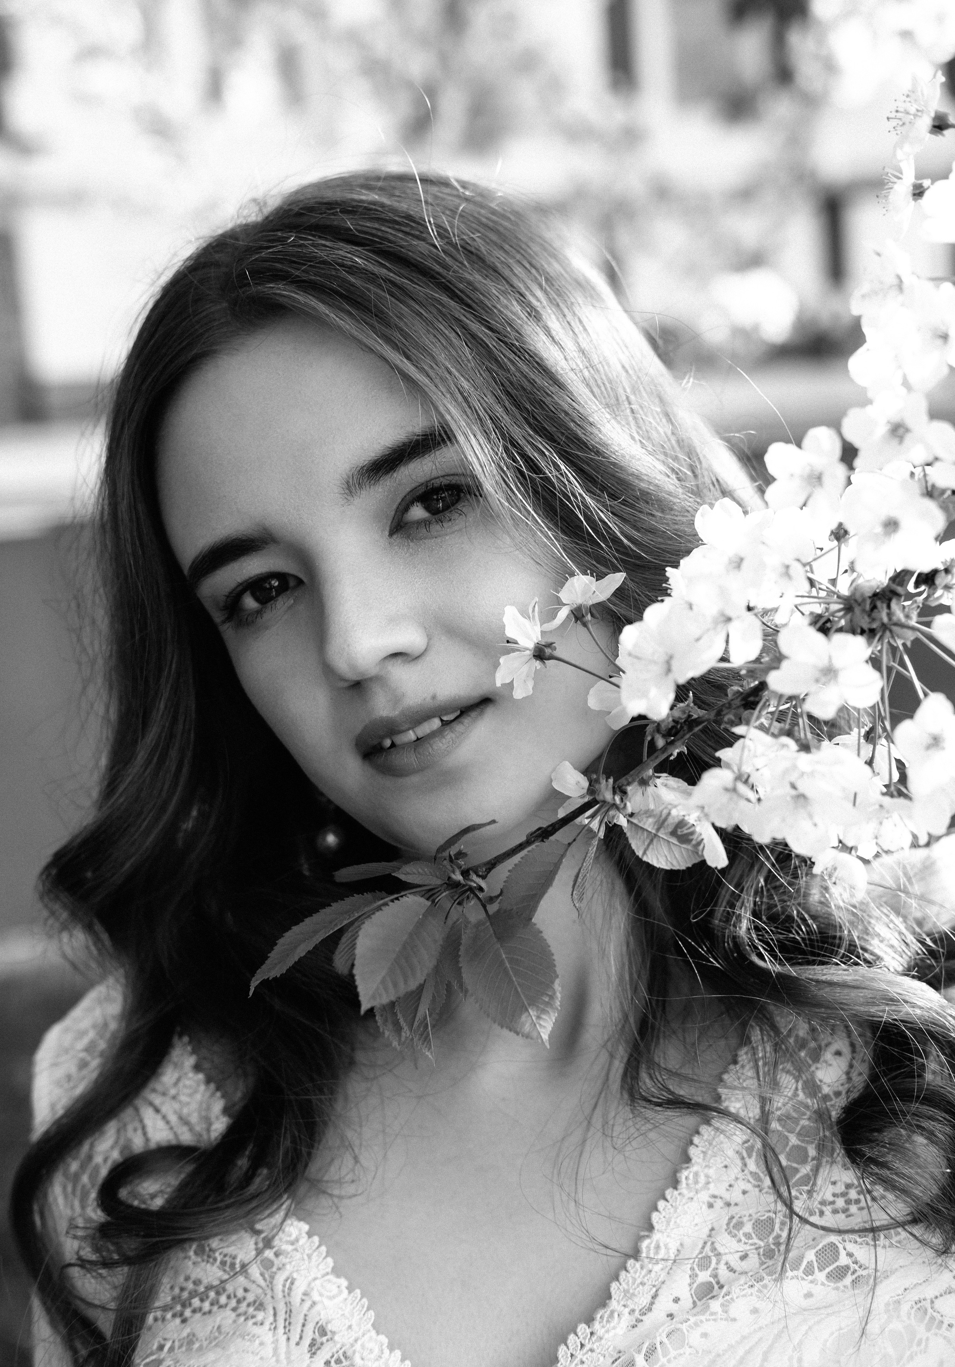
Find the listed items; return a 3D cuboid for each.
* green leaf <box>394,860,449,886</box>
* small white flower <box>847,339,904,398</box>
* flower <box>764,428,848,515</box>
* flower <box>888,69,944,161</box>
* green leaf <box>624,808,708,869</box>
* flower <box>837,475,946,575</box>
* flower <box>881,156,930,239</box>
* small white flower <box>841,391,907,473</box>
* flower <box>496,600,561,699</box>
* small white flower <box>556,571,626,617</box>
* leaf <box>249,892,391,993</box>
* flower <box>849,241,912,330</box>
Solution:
[{"bbox_3d":[-0.017,0.056,0.625,0.019,0.005,0.010,0,31,-27],"label":"green leaf"},{"bbox_3d":[0.116,-0.090,0.610,0.020,0.020,0.012,3,-1,31],"label":"small white flower"},{"bbox_3d":[0.094,-0.061,0.605,0.025,0.025,0.012,2,1,21],"label":"flower"},{"bbox_3d":[0.131,-0.169,0.630,0.015,0.026,0.026,10,0,-24],"label":"flower"},{"bbox_3d":[0.056,0.046,0.625,0.027,0.017,0.006,28,-17,6],"label":"green leaf"},{"bbox_3d":[0.117,-0.045,0.595,0.029,0.029,0.013,1,0,9],"label":"flower"},{"bbox_3d":[0.128,-0.146,0.630,0.014,0.025,0.025,0,5,-18],"label":"flower"},{"bbox_3d":[0.116,-0.072,0.605,0.024,0.024,0.012,1,0,14],"label":"small white flower"},{"bbox_3d":[0.015,-0.010,0.622,0.018,0.028,0.027,3,5,12],"label":"flower"},{"bbox_3d":[0.031,-0.026,0.622,0.025,0.015,0.025,-25,-6,-22],"label":"small white flower"},{"bbox_3d":[-0.047,0.077,0.630,0.051,0.010,0.017,-34,24,-3],"label":"leaf"},{"bbox_3d":[0.118,-0.116,0.615,0.014,0.026,0.025,8,-2,-45],"label":"flower"}]

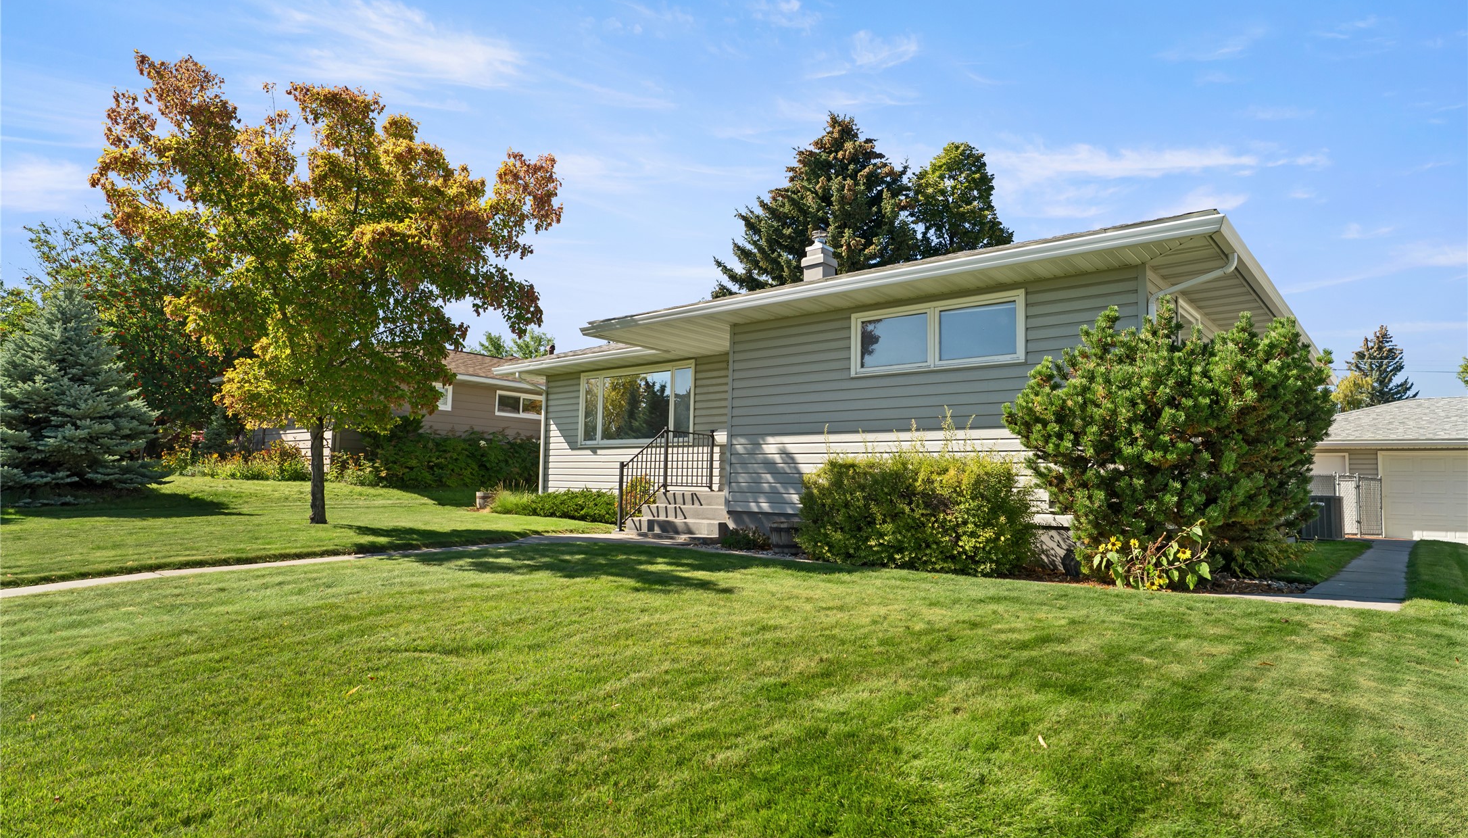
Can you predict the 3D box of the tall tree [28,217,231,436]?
[{"bbox_3d":[-17.700,-2.300,22.800,5.300,7.200,5.200,5,-6,-38],"label":"tall tree"}]

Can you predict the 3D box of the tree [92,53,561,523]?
[{"bbox_3d":[-6.400,-2.000,12.800,6.800,7.400,6.700,4,-5,-27],"label":"tree"}]

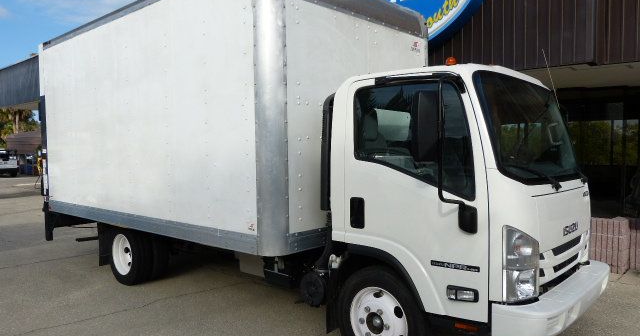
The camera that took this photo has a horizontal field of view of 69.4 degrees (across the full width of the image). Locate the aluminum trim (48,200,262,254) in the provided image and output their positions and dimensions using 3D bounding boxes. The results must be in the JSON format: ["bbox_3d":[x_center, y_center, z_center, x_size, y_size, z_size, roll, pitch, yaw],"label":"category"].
[{"bbox_3d":[-2.237,0.597,5.321,4.656,0.165,0.060,1,3,41],"label":"aluminum trim"}]

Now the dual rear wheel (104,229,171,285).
[{"bbox_3d":[-2.350,1.077,6.033,0.790,0.785,0.495,1,3,41],"label":"dual rear wheel"}]

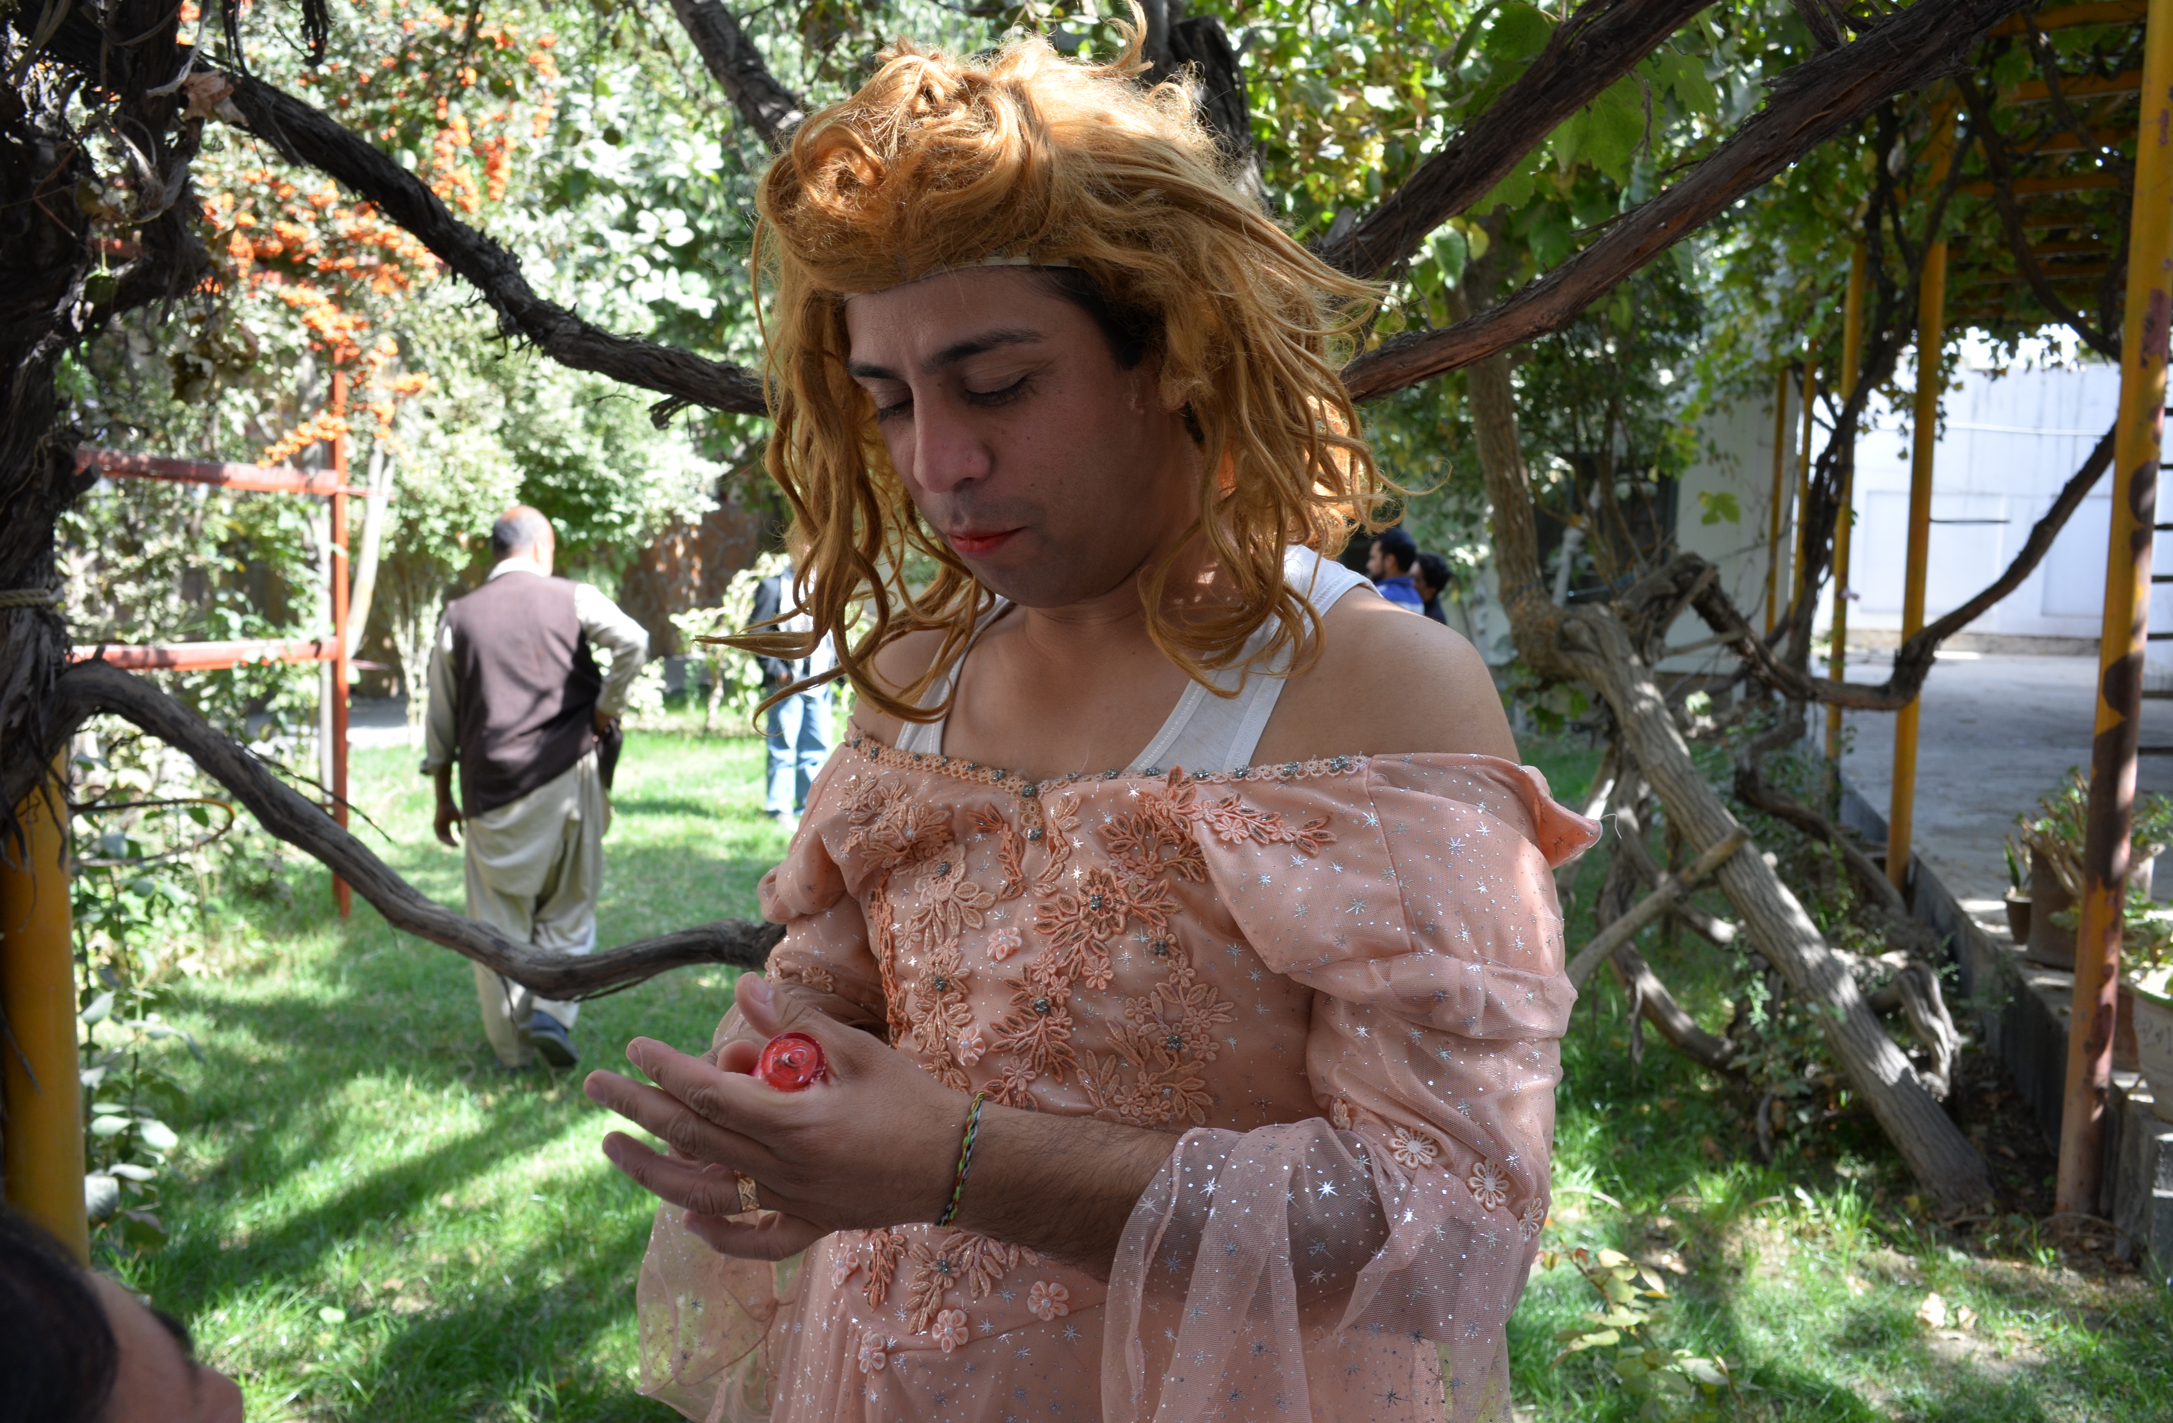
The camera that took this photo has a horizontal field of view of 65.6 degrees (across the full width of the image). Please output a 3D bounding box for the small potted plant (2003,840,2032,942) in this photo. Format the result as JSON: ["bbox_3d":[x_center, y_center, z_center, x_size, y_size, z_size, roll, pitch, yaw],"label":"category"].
[{"bbox_3d":[3.048,0.592,5.500,0.120,0.350,0.120,3,6,19],"label":"small potted plant"}]

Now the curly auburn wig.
[{"bbox_3d":[-0.012,-0.185,0.960,0.320,0.380,0.300,4,6,32],"label":"curly auburn wig"}]

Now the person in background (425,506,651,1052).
[{"bbox_3d":[-1.645,0.221,5.050,0.660,1.720,0.450,1,5,3],"label":"person in background"}]

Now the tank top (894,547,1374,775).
[{"bbox_3d":[0.050,0.150,1.050,0.380,0.550,0.240,4,6,28],"label":"tank top"}]

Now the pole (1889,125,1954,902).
[{"bbox_3d":[3.562,-0.828,7.200,0.100,3.420,0.100,3,6,19],"label":"pole"}]

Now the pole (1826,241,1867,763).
[{"bbox_3d":[4.697,-1.157,10.450,0.100,3.350,0.100,3,6,19],"label":"pole"}]

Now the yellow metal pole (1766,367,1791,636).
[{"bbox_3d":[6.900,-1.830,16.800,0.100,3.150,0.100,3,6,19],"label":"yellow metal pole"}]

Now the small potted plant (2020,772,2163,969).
[{"bbox_3d":[3.156,0.487,5.300,0.460,0.590,0.460,3,6,19],"label":"small potted plant"}]

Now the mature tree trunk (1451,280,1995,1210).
[{"bbox_3d":[1.669,-0.028,4.600,1.200,2.350,0.750,1,5,0],"label":"mature tree trunk"}]

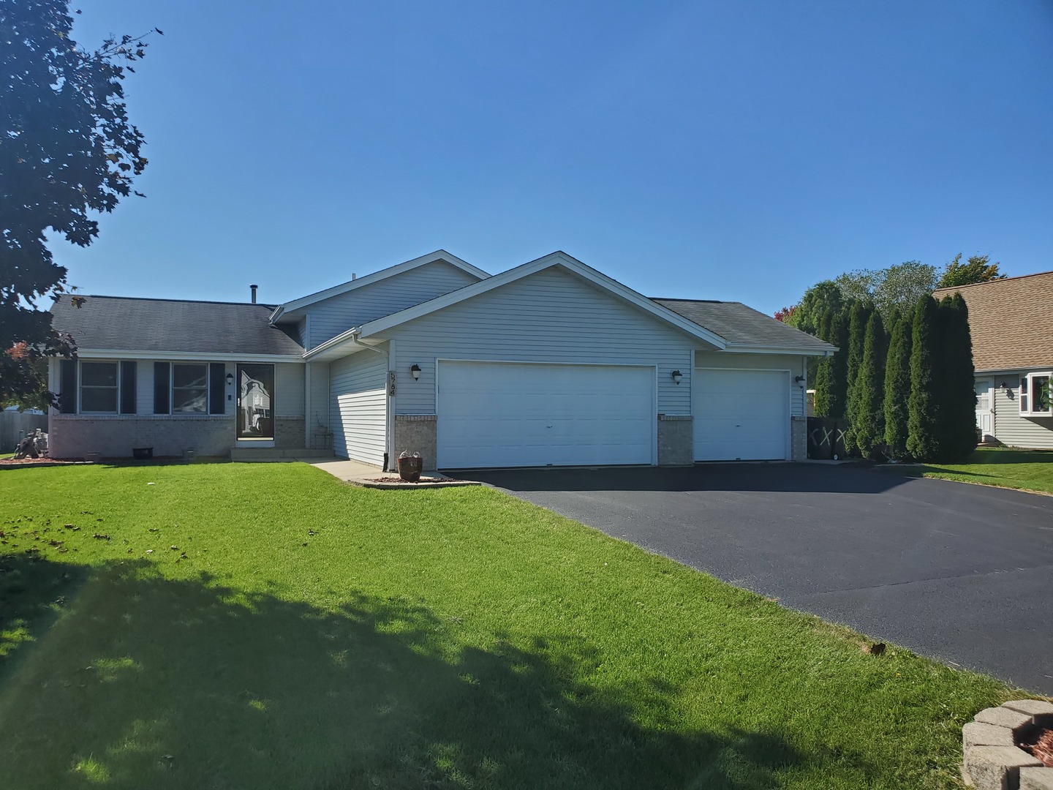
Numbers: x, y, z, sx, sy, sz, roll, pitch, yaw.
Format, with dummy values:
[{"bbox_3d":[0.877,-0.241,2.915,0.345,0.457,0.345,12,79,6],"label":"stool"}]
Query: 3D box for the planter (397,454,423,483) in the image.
[{"bbox_3d":[-2.021,1.265,13.734,0.430,0.440,0.430,0,-2,-23],"label":"planter"}]

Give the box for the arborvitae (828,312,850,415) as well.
[{"bbox_3d":[8.880,-0.379,22.513,0.749,4.101,0.749,0,-2,-23],"label":"arborvitae"}]

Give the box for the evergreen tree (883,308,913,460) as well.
[{"bbox_3d":[9.681,-0.324,20.627,0.815,3.891,0.815,0,-2,-23],"label":"evergreen tree"}]

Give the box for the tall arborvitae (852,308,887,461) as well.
[{"bbox_3d":[9.343,-0.324,21.424,0.869,3.933,0.869,0,-2,-23],"label":"tall arborvitae"}]

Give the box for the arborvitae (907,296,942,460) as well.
[{"bbox_3d":[9.996,-0.438,19.890,0.889,4.082,0.889,0,-2,-23],"label":"arborvitae"}]

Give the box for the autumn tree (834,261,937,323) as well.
[{"bbox_3d":[17.761,-2.270,38.892,5.400,8.647,5.400,0,-2,-23],"label":"autumn tree"}]

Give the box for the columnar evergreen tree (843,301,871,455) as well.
[{"bbox_3d":[9.151,-0.479,21.877,0.819,4.267,0.819,0,-2,-23],"label":"columnar evergreen tree"}]

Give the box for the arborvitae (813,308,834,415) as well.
[{"bbox_3d":[8.657,-0.425,23.040,0.742,4.220,0.742,0,-2,-23],"label":"arborvitae"}]

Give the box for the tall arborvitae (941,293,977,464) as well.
[{"bbox_3d":[10.358,-0.436,19.037,0.930,4.033,0.930,0,-2,-23],"label":"tall arborvitae"}]

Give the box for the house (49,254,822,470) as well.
[{"bbox_3d":[-3.203,-1.240,21.815,17.700,5.860,14.250,0,-2,-23],"label":"house"}]

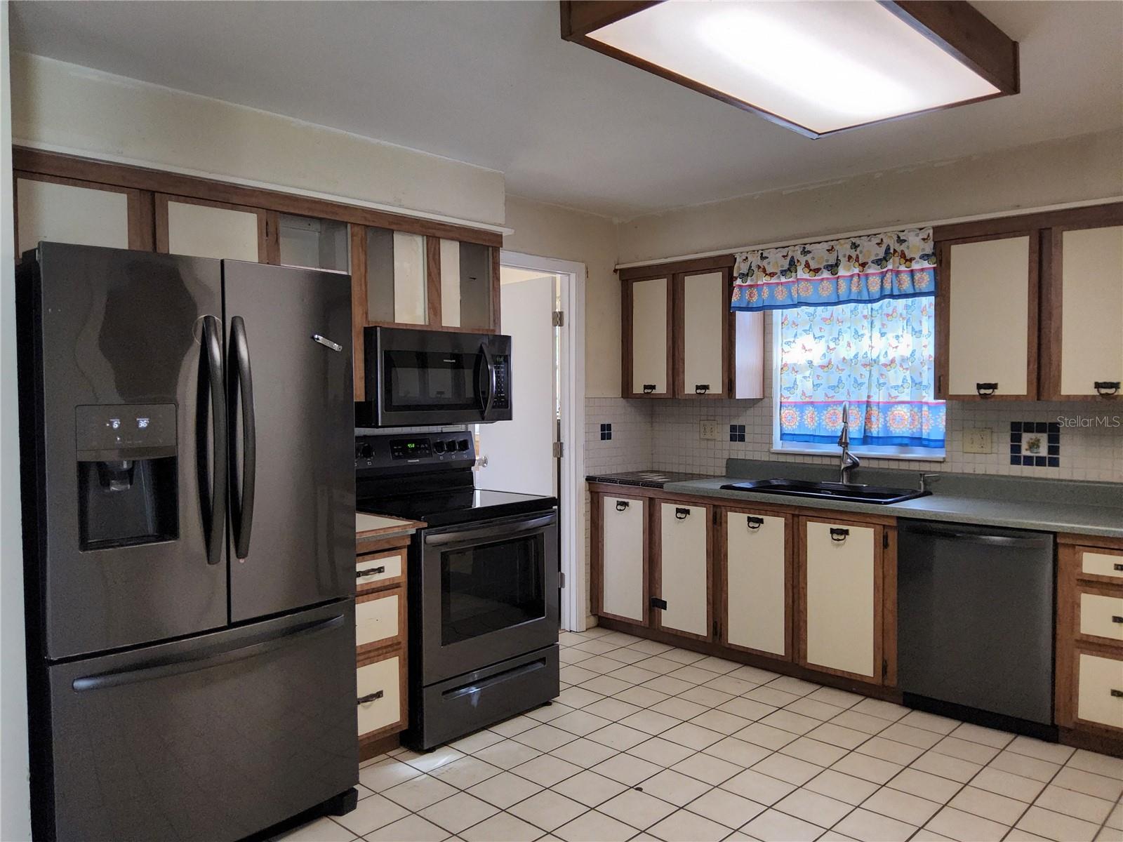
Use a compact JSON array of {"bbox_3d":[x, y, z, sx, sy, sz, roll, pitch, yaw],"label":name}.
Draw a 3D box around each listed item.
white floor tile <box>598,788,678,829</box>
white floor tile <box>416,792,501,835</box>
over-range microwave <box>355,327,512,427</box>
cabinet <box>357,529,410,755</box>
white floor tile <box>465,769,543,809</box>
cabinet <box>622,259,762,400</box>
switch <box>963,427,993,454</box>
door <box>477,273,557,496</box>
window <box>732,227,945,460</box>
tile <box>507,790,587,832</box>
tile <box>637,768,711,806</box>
[{"bbox_3d":[0.254,1.303,2.710,0.201,0.010,0.201,1,2,44],"label":"white floor tile"},{"bbox_3d":[-0.346,1.319,2.726,0.202,0.010,0.202,2,3,43],"label":"white floor tile"},{"bbox_3d":[-0.629,-0.200,3.770,0.400,0.420,0.755,2,3,45],"label":"over-range microwave"},{"bbox_3d":[-0.917,0.858,3.229,0.610,0.870,0.360,2,3,45],"label":"cabinet"},{"bbox_3d":[-0.200,1.314,2.873,0.202,0.010,0.202,2,3,43],"label":"white floor tile"},{"bbox_3d":[0.767,-0.526,4.814,0.799,0.784,0.318,1,2,44],"label":"cabinet"},{"bbox_3d":[2.004,0.097,3.909,0.126,0.120,0.012,2,3,42],"label":"switch"},{"bbox_3d":[-0.278,0.194,5.019,0.697,2.058,0.040,1,2,44],"label":"door"},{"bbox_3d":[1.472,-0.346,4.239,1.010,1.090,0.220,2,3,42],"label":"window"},{"bbox_3d":[-0.046,1.305,2.700,0.201,0.010,0.201,1,2,44],"label":"tile"},{"bbox_3d":[0.396,1.298,2.858,0.201,0.010,0.201,1,2,44],"label":"tile"}]

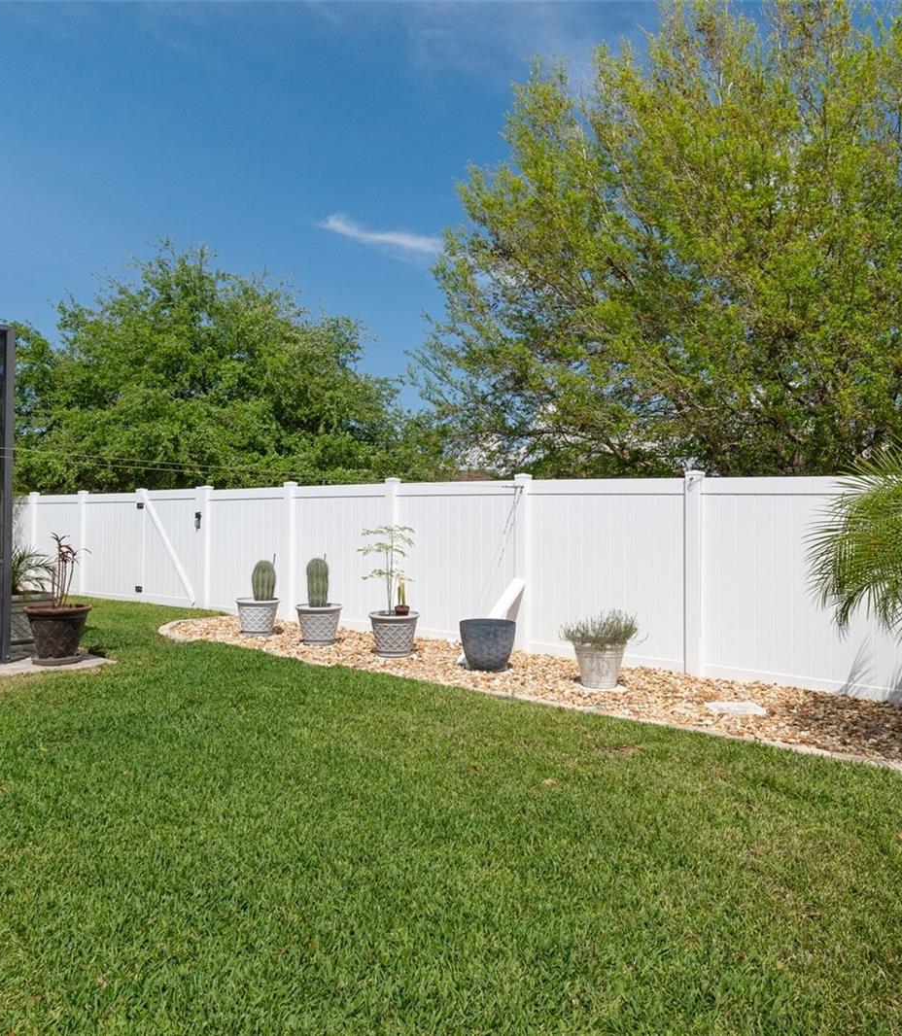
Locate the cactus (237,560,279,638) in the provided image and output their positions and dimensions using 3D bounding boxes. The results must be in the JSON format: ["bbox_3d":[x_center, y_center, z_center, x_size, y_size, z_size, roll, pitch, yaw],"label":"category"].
[{"bbox_3d":[-2.245,0.921,9.570,0.505,0.857,0.505,0,0,0],"label":"cactus"}]

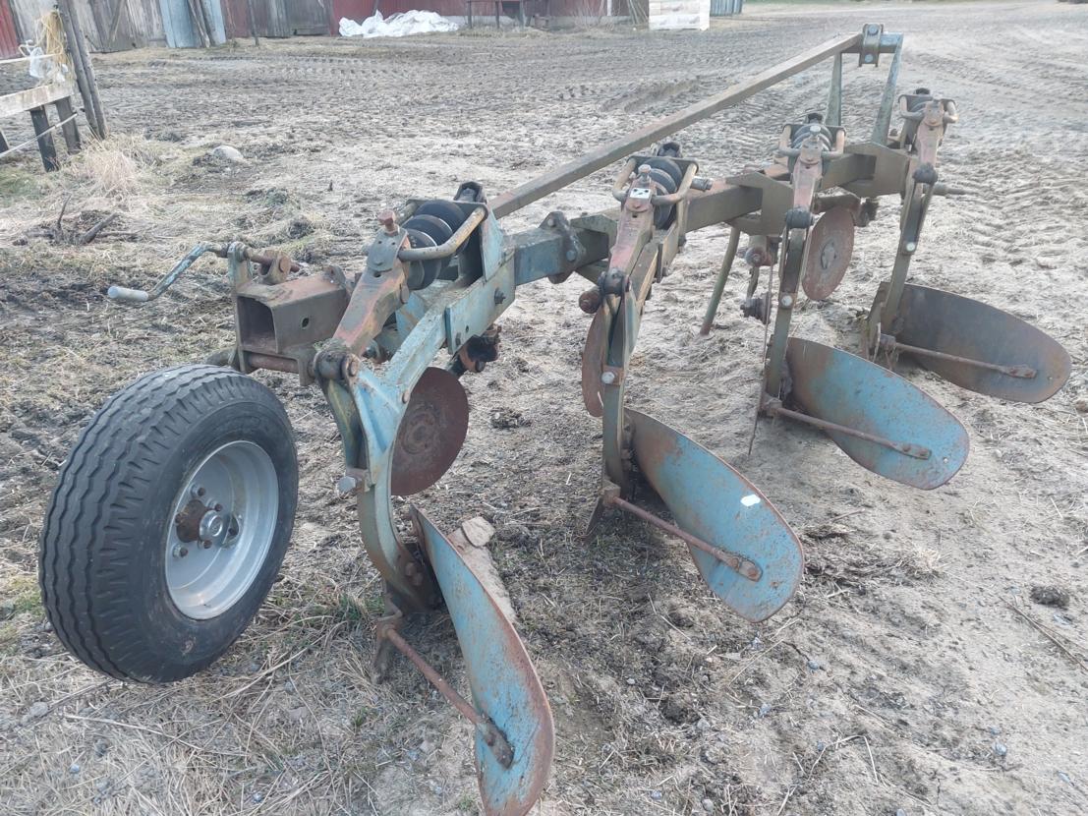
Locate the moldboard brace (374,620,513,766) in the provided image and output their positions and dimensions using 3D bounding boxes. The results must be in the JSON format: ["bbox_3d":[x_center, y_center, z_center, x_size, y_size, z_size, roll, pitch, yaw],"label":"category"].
[{"bbox_3d":[-0.228,0.596,1.838,0.045,0.055,0.614,-17,22,-29],"label":"moldboard brace"}]

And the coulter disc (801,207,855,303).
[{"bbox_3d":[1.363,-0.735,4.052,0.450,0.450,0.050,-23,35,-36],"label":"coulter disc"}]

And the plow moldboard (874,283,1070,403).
[{"bbox_3d":[1.677,-0.264,3.422,0.165,0.380,0.940,-10,29,-17],"label":"plow moldboard"}]

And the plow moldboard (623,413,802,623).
[{"bbox_3d":[0.421,0.270,2.416,0.165,0.380,0.940,-10,29,-17],"label":"plow moldboard"}]

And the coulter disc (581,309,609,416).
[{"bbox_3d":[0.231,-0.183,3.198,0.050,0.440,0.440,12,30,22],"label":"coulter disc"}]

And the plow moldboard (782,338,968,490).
[{"bbox_3d":[1.050,0.002,2.920,0.165,0.380,0.940,-10,29,-17],"label":"plow moldboard"}]

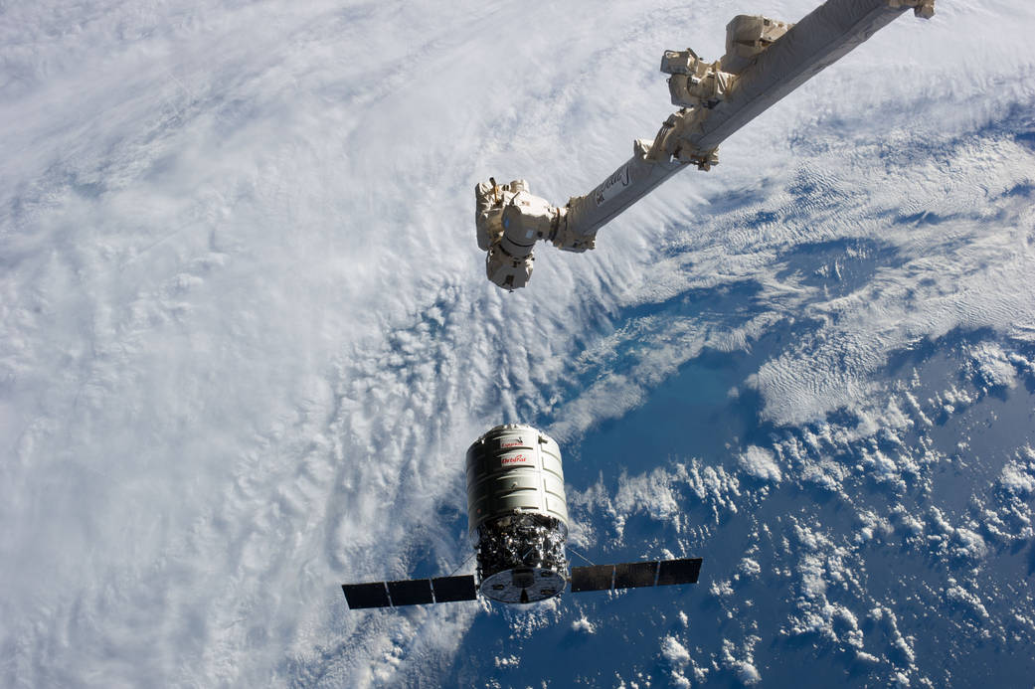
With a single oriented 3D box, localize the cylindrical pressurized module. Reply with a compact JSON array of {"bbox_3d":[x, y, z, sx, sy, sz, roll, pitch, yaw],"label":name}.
[{"bbox_3d":[0.019,5.225,37.843,3.070,3.070,5.050,-4,55,-1],"label":"cylindrical pressurized module"}]

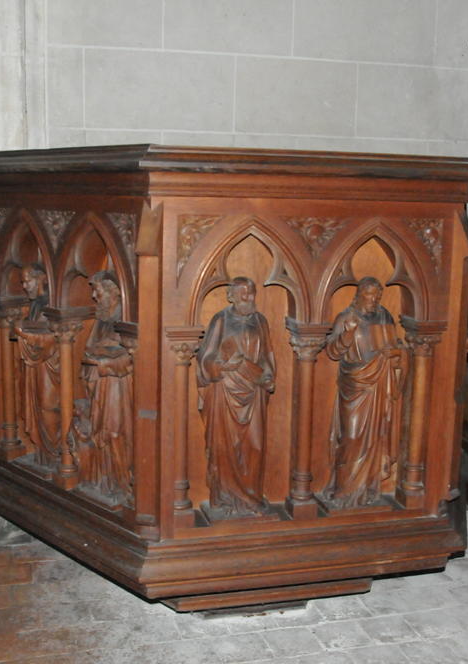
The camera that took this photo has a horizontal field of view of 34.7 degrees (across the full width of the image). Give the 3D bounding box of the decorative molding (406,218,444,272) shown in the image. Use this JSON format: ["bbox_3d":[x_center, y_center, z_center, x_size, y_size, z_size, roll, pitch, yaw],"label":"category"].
[{"bbox_3d":[0.520,-0.231,2.040,0.106,0.147,0.025,-1,10,-14],"label":"decorative molding"}]

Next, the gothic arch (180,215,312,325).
[{"bbox_3d":[0.038,-0.163,1.968,0.335,0.287,0.087,-1,10,-14],"label":"gothic arch"}]

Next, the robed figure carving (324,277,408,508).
[{"bbox_3d":[0.352,0.177,2.130,0.207,0.659,0.105,-1,10,-14],"label":"robed figure carving"}]

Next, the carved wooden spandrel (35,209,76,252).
[{"bbox_3d":[-0.553,-0.313,2.332,0.210,0.134,0.030,11,13,43],"label":"carved wooden spandrel"}]

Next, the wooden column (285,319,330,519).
[{"bbox_3d":[0.191,0.240,2.086,0.099,0.543,0.112,-1,10,-14],"label":"wooden column"}]

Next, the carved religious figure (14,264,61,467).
[{"bbox_3d":[-0.611,0.112,2.379,0.190,0.654,0.105,10,13,43],"label":"carved religious figure"}]

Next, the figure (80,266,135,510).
[{"bbox_3d":[-0.359,0.160,2.144,0.193,0.657,0.105,10,13,43],"label":"figure"}]

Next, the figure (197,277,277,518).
[{"bbox_3d":[0.009,0.185,2.047,0.207,0.657,0.105,-1,10,-14],"label":"figure"}]

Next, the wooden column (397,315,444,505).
[{"bbox_3d":[0.525,0.234,2.167,0.098,0.543,0.112,-1,10,-14],"label":"wooden column"}]

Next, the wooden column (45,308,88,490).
[{"bbox_3d":[-0.499,0.194,2.263,0.095,0.543,0.112,10,13,43],"label":"wooden column"}]

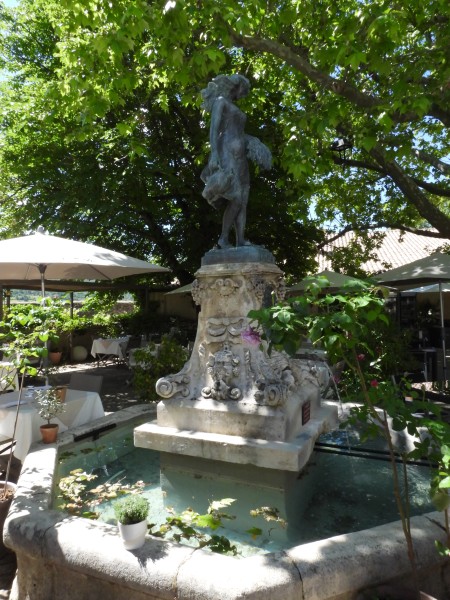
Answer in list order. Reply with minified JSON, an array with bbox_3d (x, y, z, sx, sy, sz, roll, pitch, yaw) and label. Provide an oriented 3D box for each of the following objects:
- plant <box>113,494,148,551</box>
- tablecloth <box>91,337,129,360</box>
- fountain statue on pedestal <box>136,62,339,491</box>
[{"bbox_3d":[-0.386,0.933,1.749,0.155,0.200,0.155,-2,-1,0],"label":"plant"},{"bbox_3d":[-3.370,1.416,12.300,0.880,0.540,0.840,-2,-1,12],"label":"tablecloth"},{"bbox_3d":[0.096,-0.327,3.078,1.152,2.704,1.083,-3,-1,27],"label":"fountain statue on pedestal"}]

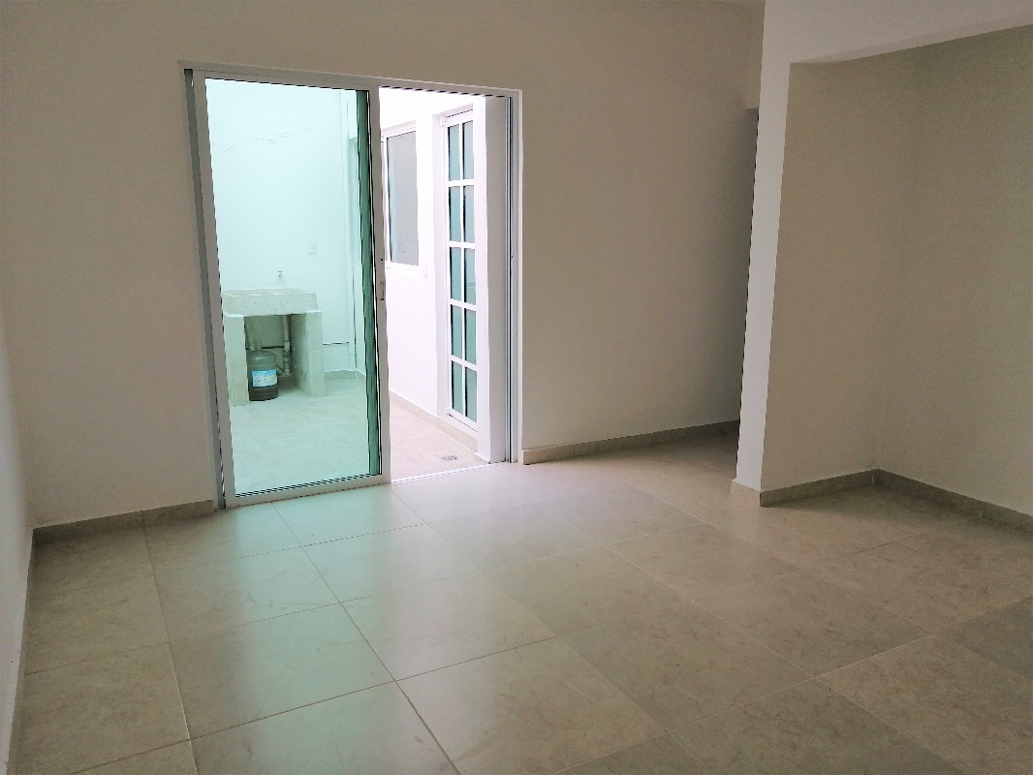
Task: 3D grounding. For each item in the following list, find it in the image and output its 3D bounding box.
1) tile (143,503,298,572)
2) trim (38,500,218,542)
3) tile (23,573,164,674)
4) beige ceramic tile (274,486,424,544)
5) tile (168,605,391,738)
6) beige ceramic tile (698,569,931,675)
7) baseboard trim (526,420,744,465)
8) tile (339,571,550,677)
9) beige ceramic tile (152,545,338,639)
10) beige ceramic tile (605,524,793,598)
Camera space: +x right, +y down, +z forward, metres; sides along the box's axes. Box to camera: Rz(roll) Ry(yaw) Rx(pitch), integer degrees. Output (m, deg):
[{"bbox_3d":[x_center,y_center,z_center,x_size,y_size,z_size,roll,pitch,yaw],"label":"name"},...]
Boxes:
[{"bbox_3d":[-1.358,0.694,3.593,0.600,0.012,0.600,-6,13,-28],"label":"tile"},{"bbox_3d":[-1.847,0.629,3.692,0.777,0.072,0.015,-6,13,-28],"label":"trim"},{"bbox_3d":[-1.531,0.844,2.829,0.444,0.010,0.600,-6,13,-28],"label":"tile"},{"bbox_3d":[-0.830,0.640,3.872,0.600,0.012,0.600,-6,13,-28],"label":"beige ceramic tile"},{"bbox_3d":[-0.787,0.905,2.557,0.600,0.010,0.600,-6,13,-28],"label":"tile"},{"bbox_3d":[1.080,0.851,2.877,0.600,0.012,0.600,-6,13,-28],"label":"beige ceramic tile"},{"bbox_3d":[0.829,0.354,5.135,1.788,0.082,0.015,-6,13,-28],"label":"baseboard trim"},{"bbox_3d":[-0.261,0.852,2.837,0.600,0.012,0.600,-6,13,-28],"label":"tile"},{"bbox_3d":[-1.072,0.798,3.074,0.600,0.010,0.600,-6,13,-28],"label":"beige ceramic tile"},{"bbox_3d":[0.796,0.749,3.400,0.600,0.010,0.600,-6,13,-28],"label":"beige ceramic tile"}]

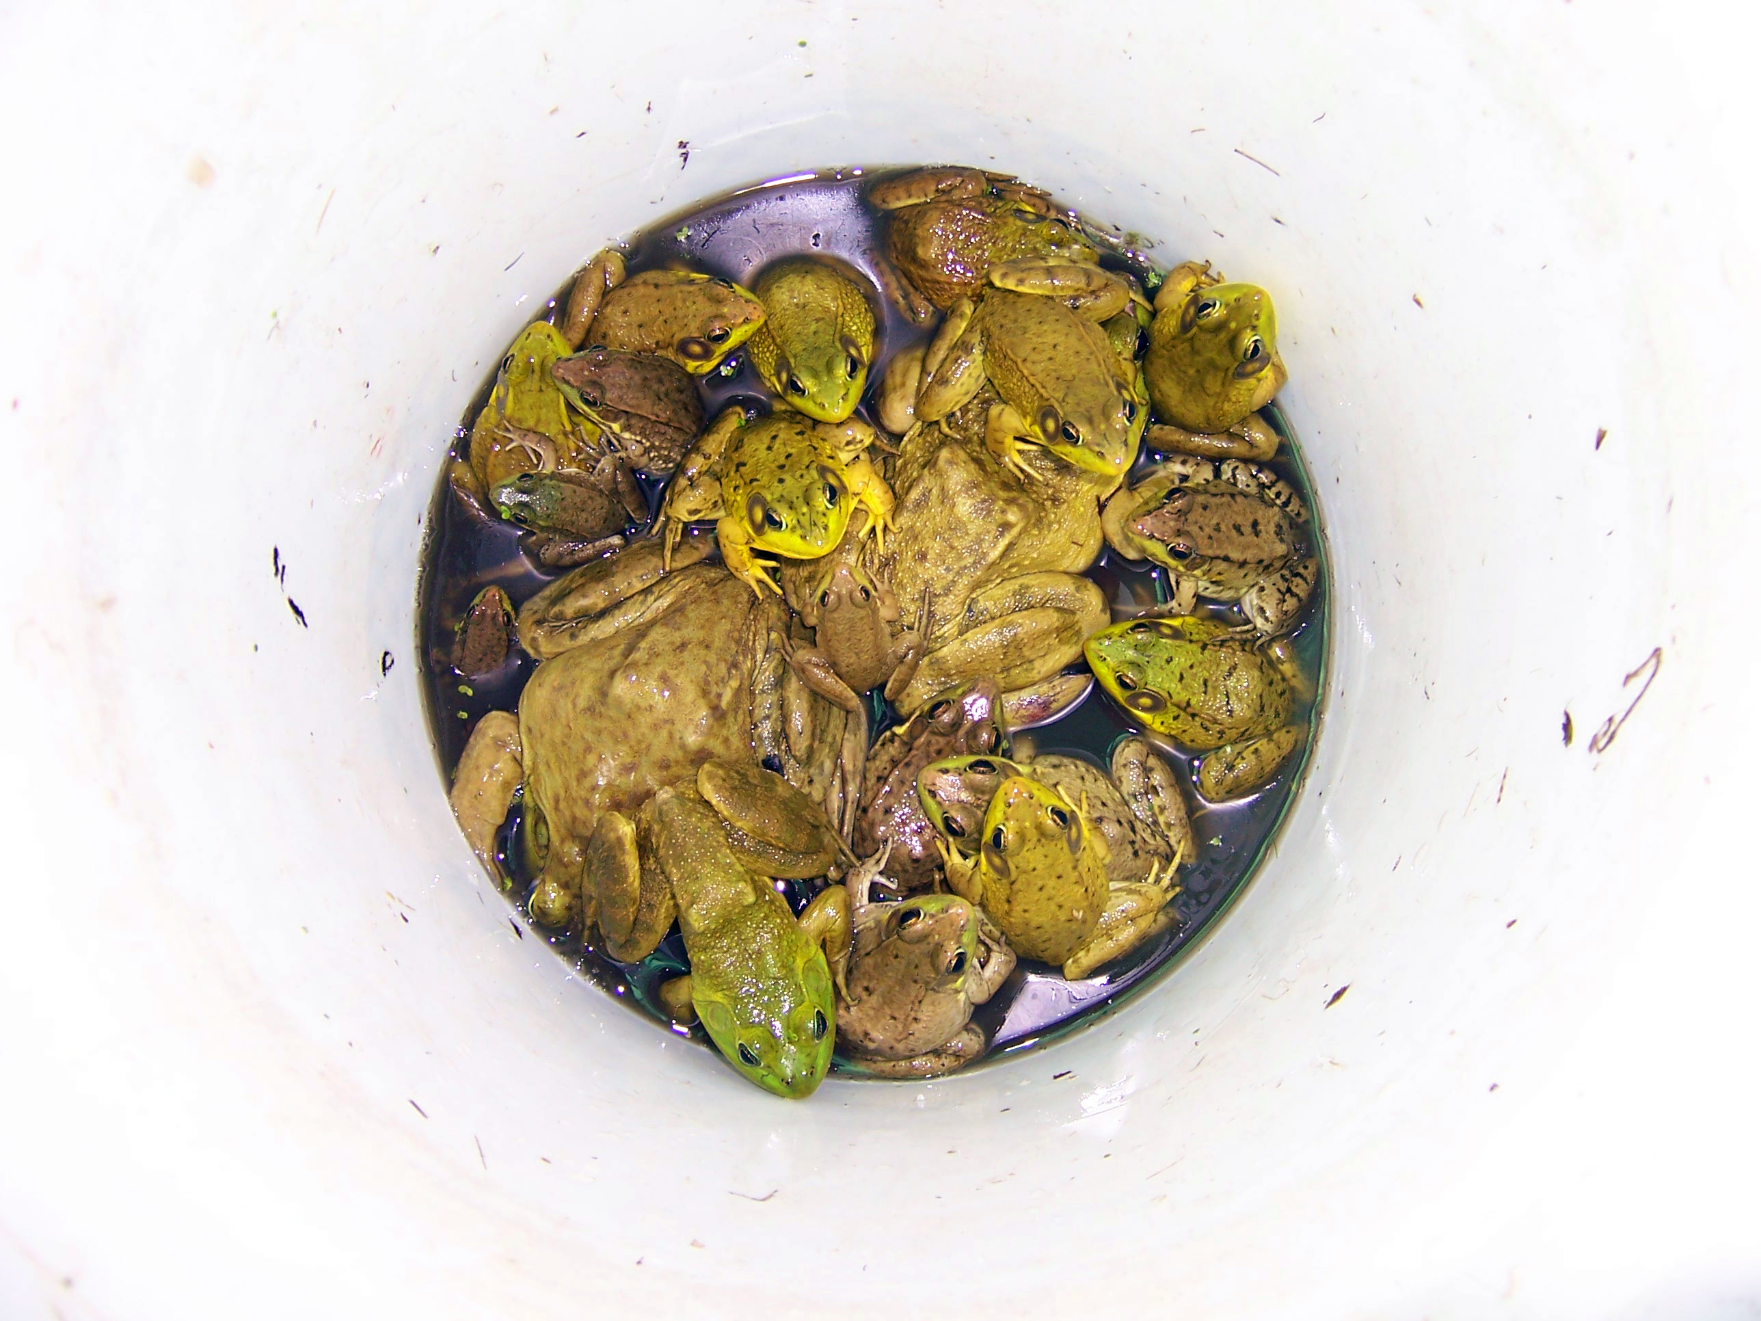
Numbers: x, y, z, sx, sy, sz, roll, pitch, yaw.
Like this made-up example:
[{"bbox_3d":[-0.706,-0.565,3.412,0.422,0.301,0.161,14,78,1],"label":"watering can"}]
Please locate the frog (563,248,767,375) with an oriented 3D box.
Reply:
[{"bbox_3d":[-0.064,-0.102,0.494,0.060,0.030,0.042,0,78,12],"label":"frog"}]

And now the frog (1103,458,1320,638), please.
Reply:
[{"bbox_3d":[0.099,-0.035,0.492,0.060,0.030,0.054,6,87,-10],"label":"frog"}]

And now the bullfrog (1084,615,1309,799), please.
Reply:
[{"bbox_3d":[0.092,0.012,0.491,0.066,0.031,0.054,19,87,-12],"label":"bullfrog"}]

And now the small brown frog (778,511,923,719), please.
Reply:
[{"bbox_3d":[-0.007,-0.008,0.470,0.042,0.020,0.044,-6,95,-1],"label":"small brown frog"}]

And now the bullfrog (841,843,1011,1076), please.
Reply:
[{"bbox_3d":[0.011,0.090,0.483,0.050,0.034,0.060,36,107,1],"label":"bullfrog"}]

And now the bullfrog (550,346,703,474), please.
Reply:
[{"bbox_3d":[-0.072,-0.072,0.488,0.053,0.030,0.038,25,81,-15],"label":"bullfrog"}]

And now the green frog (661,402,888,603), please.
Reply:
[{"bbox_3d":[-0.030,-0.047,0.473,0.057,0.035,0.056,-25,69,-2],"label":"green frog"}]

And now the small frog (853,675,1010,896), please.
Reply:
[{"bbox_3d":[0.015,0.037,0.485,0.046,0.034,0.066,25,96,1],"label":"small frog"}]

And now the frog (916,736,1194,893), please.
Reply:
[{"bbox_3d":[0.050,0.045,0.489,0.078,0.033,0.053,20,87,-9],"label":"frog"}]

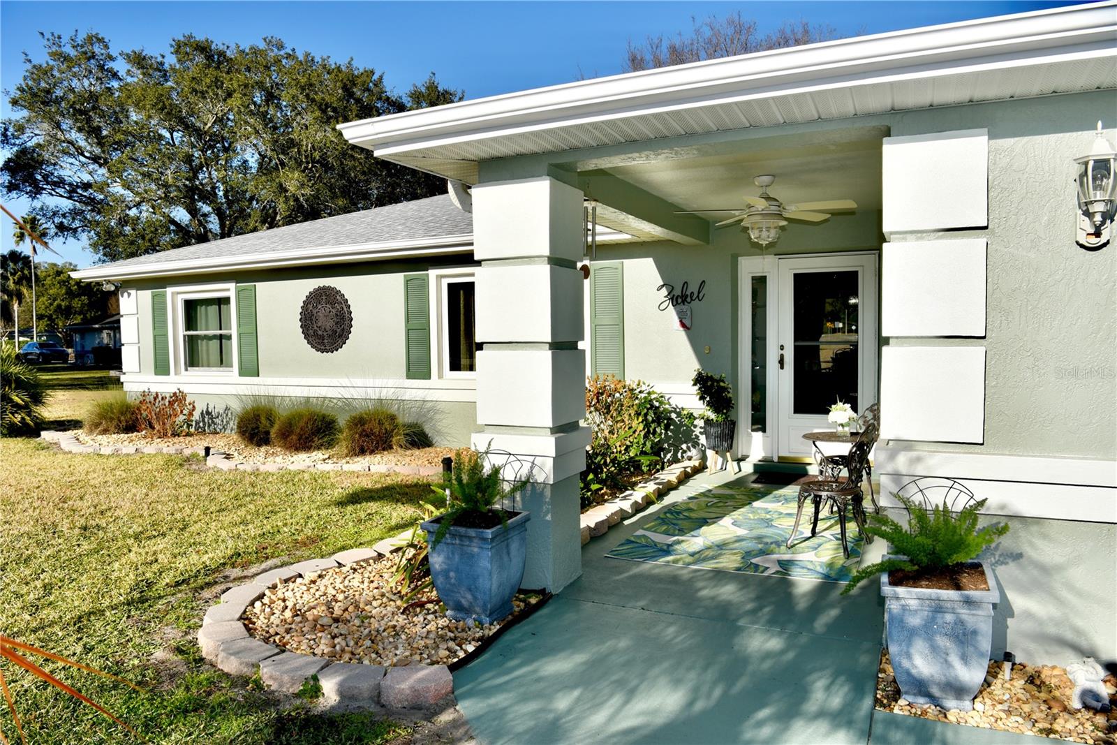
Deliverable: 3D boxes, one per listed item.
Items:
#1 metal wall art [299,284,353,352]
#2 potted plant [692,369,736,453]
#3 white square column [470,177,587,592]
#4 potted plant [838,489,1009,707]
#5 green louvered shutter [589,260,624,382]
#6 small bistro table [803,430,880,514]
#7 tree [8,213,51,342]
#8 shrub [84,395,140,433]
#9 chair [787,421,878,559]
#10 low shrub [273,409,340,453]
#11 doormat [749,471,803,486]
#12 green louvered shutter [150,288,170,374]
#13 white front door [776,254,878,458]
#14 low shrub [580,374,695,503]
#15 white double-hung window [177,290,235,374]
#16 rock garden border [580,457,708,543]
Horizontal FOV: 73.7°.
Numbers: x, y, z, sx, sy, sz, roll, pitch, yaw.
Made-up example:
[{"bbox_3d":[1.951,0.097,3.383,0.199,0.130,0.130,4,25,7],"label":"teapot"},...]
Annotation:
[{"bbox_3d":[-3.115,-0.711,9.967,0.910,0.910,0.040,1,3,26],"label":"metal wall art"},{"bbox_3d":[1.586,0.398,7.572,0.440,0.880,0.420,1,3,24],"label":"potted plant"},{"bbox_3d":[-0.170,0.075,4.201,0.513,2.236,0.511,1,3,25],"label":"white square column"},{"bbox_3d":[1.402,0.857,2.873,0.589,0.798,0.532,1,3,25],"label":"potted plant"},{"bbox_3d":[0.528,-0.568,8.044,0.366,1.270,0.045,1,3,25],"label":"green louvered shutter"},{"bbox_3d":[2.048,0.789,5.377,0.580,0.654,0.580,1,3,25],"label":"small bistro table"},{"bbox_3d":[-44.557,-7.194,63.000,3.000,12.400,3.000,-2,3,-35],"label":"tree"},{"bbox_3d":[-6.727,0.619,11.212,0.827,0.570,0.807,1,3,25],"label":"shrub"},{"bbox_3d":[1.782,0.727,4.775,0.480,0.828,0.420,2,3,41],"label":"chair"},{"bbox_3d":[-3.201,0.723,9.420,0.820,0.550,0.780,1,3,24],"label":"low shrub"},{"bbox_3d":[2.288,1.028,6.984,0.856,0.020,0.545,1,3,25],"label":"doormat"},{"bbox_3d":[-5.917,-0.590,11.053,0.345,1.270,0.045,1,3,25],"label":"green louvered shutter"},{"bbox_3d":[2.684,-0.140,7.447,0.954,2.067,0.060,1,3,25],"label":"white front door"},{"bbox_3d":[0.642,0.539,6.891,1.140,0.969,1.425,1,3,25],"label":"low shrub"},{"bbox_3d":[-5.336,-0.588,11.254,1.260,1.250,0.120,1,3,27],"label":"white double-hung window"},{"bbox_3d":[0.713,1.037,6.183,0.290,0.120,3.381,1,3,25],"label":"rock garden border"}]

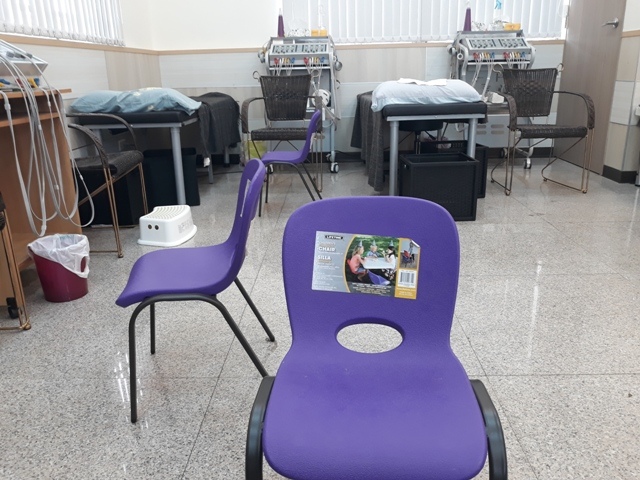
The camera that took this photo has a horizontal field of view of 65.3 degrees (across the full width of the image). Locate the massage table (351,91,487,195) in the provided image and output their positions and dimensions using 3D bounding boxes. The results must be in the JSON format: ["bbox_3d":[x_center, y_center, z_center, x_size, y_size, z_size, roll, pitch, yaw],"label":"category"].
[{"bbox_3d":[0.713,-0.813,3.926,0.687,0.616,1.757,-1,18,2],"label":"massage table"}]

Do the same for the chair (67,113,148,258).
[{"bbox_3d":[-1.183,-0.372,2.453,0.535,0.798,0.566,-1,18,3],"label":"chair"}]

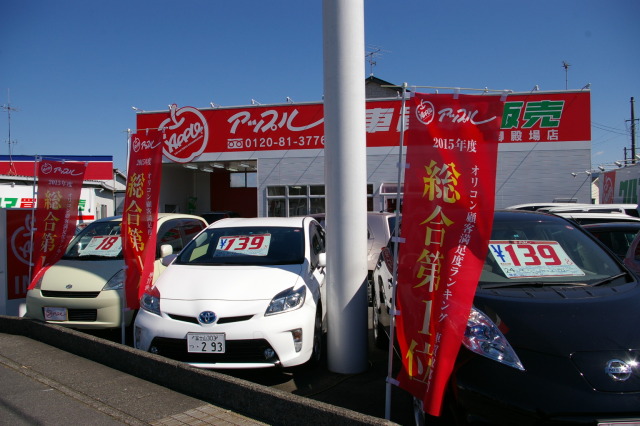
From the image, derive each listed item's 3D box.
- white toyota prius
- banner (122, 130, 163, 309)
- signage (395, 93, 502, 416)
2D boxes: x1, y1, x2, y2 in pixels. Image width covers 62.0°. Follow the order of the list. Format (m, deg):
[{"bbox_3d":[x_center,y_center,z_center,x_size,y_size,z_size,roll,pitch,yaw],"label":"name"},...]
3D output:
[{"bbox_3d":[-0.790,0.805,6.700,1.760,1.490,4.470,-1,0,4],"label":"white toyota prius"},{"bbox_3d":[-1.760,0.080,5.350,0.500,1.780,0.200,-1,0,30],"label":"banner"},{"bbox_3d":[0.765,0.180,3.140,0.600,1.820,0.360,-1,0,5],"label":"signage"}]

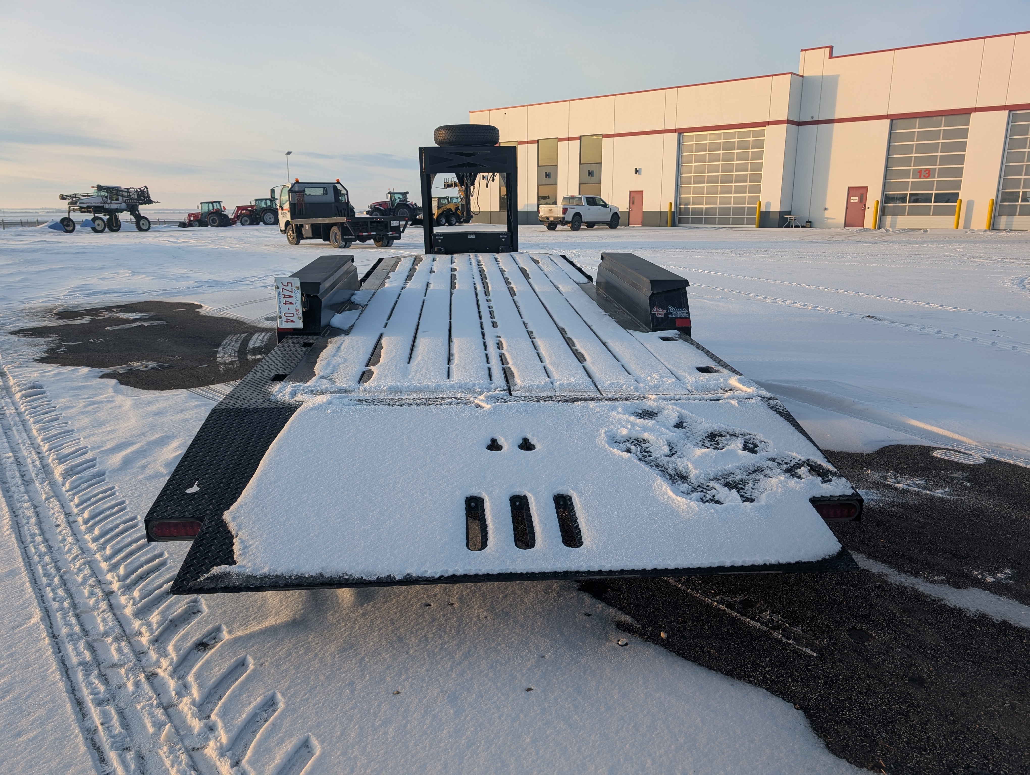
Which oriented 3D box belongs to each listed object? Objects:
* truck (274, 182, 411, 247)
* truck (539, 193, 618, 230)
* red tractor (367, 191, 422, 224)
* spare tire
[{"bbox_3d":[-6.740,-6.596,26.928,2.450,2.500,6.727,-11,18,-37],"label":"truck"},{"bbox_3d":[4.027,-10.523,43.003,2.060,1.980,5.880,13,19,42],"label":"truck"},{"bbox_3d":[-13.103,-19.502,77.577,6.000,3.420,2.700,1,14,6],"label":"red tractor"},{"bbox_3d":[-0.569,-2.974,8.500,0.785,0.235,0.785,0,14,0],"label":"spare tire"}]

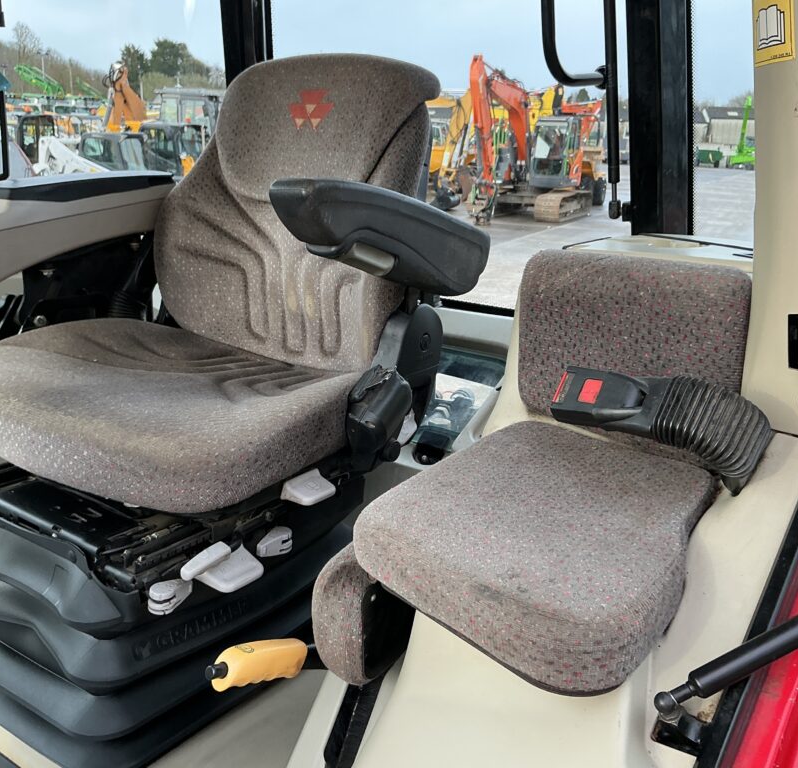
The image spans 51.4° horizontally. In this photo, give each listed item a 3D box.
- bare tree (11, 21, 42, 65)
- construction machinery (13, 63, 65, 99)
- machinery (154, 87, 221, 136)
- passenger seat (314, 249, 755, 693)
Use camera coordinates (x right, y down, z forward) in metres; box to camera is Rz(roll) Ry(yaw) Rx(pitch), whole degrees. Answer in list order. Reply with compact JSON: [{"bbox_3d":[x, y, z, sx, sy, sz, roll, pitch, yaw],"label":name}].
[{"bbox_3d":[-58.463,-52.813,130.000,4.800,8.000,4.800,1,17,0],"label":"bare tree"},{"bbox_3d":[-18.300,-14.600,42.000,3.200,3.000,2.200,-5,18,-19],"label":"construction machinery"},{"bbox_3d":[-4.700,-5.000,18.800,2.100,2.800,3.800,-1,17,-8],"label":"machinery"},{"bbox_3d":[0.180,0.080,1.045,0.410,0.450,0.430,16,22,39],"label":"passenger seat"}]

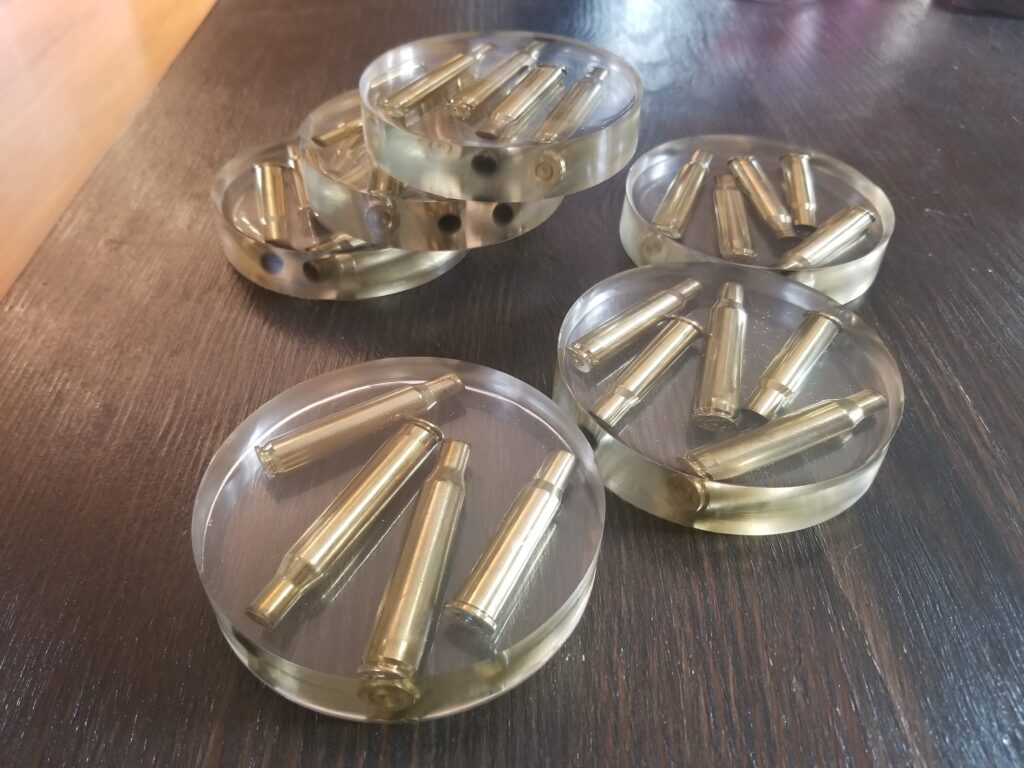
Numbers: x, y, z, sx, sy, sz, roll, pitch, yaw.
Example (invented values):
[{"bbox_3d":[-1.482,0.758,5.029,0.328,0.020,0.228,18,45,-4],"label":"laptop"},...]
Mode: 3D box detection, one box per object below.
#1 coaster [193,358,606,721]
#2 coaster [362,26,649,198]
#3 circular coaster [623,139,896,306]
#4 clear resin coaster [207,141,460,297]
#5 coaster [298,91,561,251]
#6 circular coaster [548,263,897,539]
[{"bbox_3d":[-0.026,0.032,0.191,0.097,0.019,0.097,1,43,0],"label":"coaster"},{"bbox_3d":[-0.004,-0.098,0.273,0.097,0.019,0.097,1,43,0],"label":"coaster"},{"bbox_3d":[0.092,-0.064,0.296,0.099,0.019,0.099,1,43,-1],"label":"circular coaster"},{"bbox_3d":[-0.062,-0.069,0.297,0.096,0.019,0.096,1,43,0],"label":"clear resin coaster"},{"bbox_3d":[-0.028,-0.084,0.286,0.096,0.019,0.096,1,43,0],"label":"coaster"},{"bbox_3d":[0.062,-0.001,0.228,0.097,0.019,0.097,1,43,0],"label":"circular coaster"}]

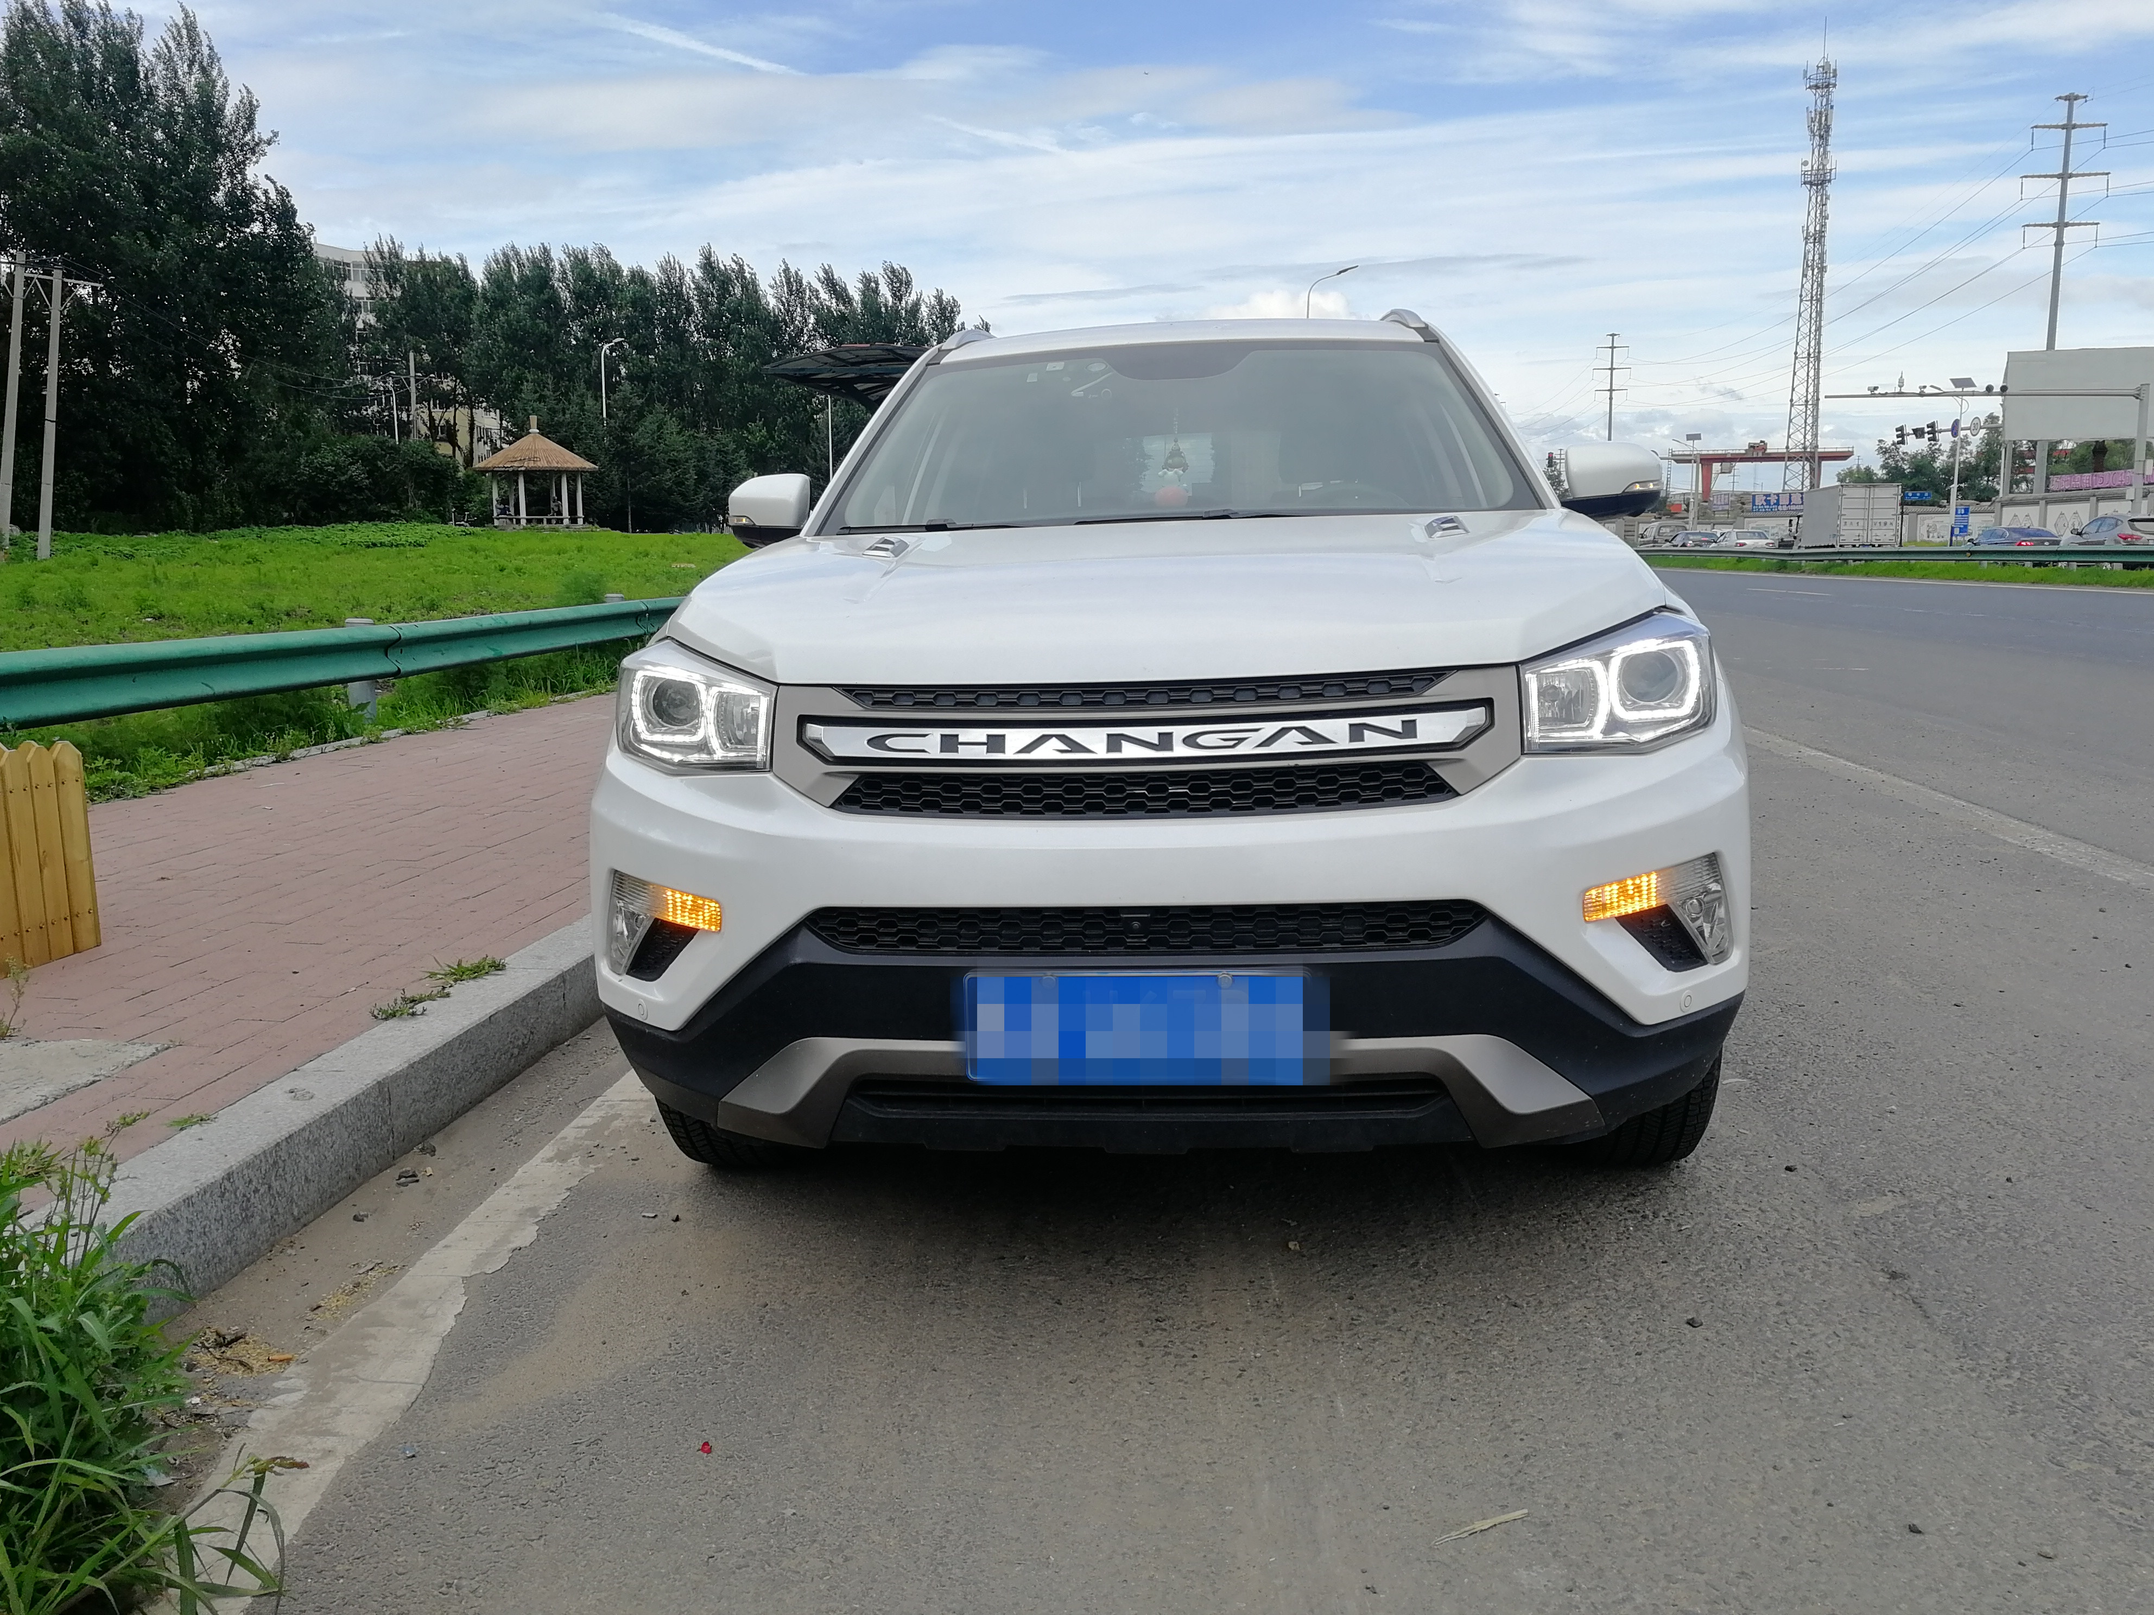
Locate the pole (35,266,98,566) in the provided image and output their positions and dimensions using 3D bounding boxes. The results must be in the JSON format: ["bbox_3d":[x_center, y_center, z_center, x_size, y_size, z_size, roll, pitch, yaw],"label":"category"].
[{"bbox_3d":[-23.531,-9.148,39.057,1.100,6.700,0.400,6,9,-1],"label":"pole"}]

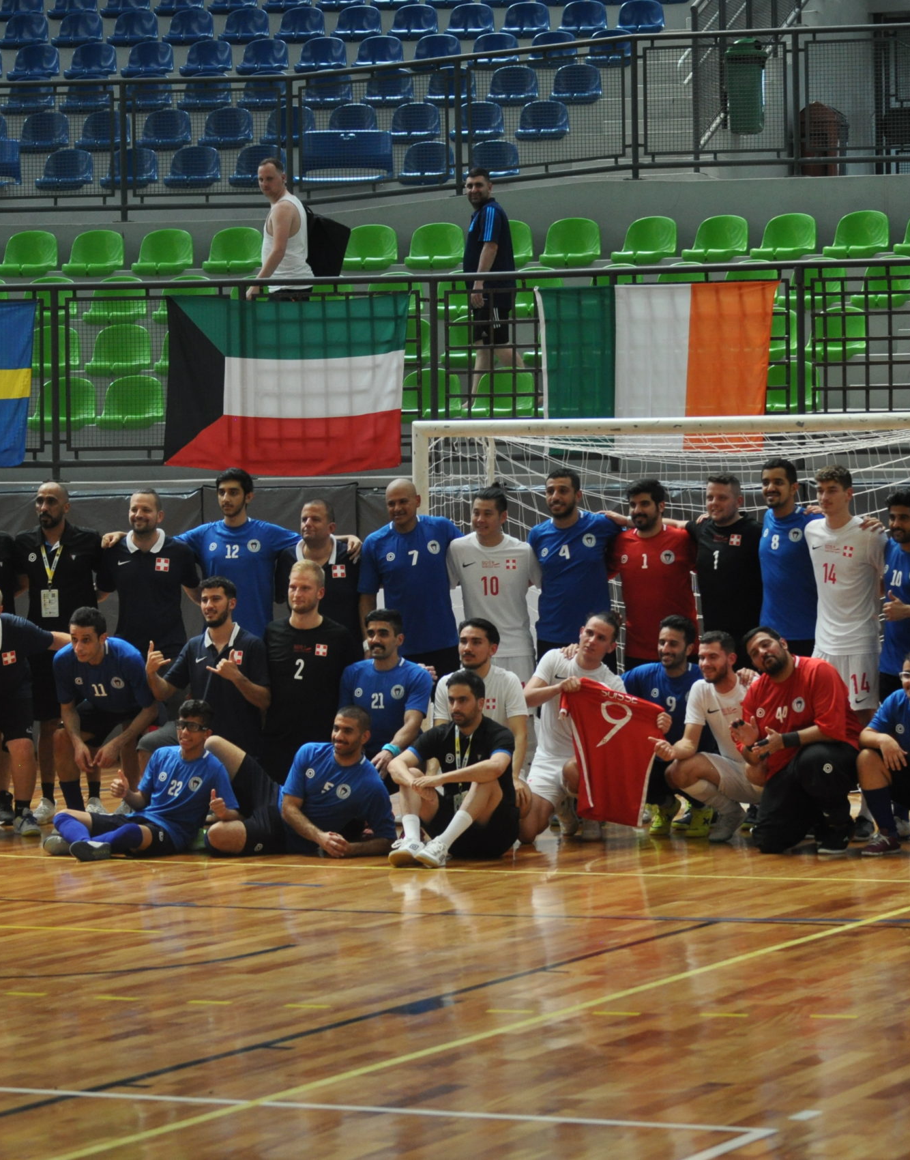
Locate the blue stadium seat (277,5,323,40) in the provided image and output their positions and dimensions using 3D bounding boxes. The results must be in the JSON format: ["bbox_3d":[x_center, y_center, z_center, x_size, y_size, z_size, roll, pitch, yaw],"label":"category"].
[{"bbox_3d":[-1.458,-5.221,37.400,0.430,0.350,0.400,0,0,11],"label":"blue stadium seat"}]

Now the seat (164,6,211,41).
[{"bbox_3d":[-2.498,-5.174,37.200,0.450,0.390,0.420,0,1,8],"label":"seat"}]

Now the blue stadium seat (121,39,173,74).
[{"bbox_3d":[-2.740,-4.643,35.300,0.440,0.390,0.440,0,1,5],"label":"blue stadium seat"}]

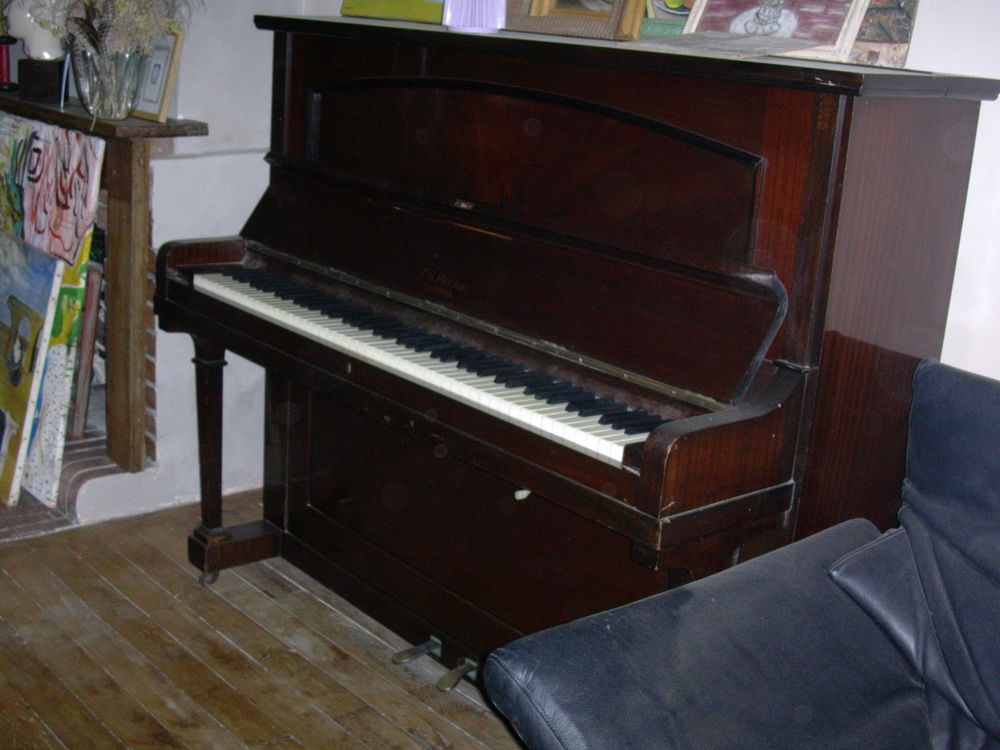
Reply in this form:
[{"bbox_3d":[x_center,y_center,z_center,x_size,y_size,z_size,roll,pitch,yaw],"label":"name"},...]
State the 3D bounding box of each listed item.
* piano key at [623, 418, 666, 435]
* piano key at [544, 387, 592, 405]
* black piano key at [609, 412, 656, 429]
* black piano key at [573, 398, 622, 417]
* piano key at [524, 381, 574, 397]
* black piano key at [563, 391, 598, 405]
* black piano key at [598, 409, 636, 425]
[{"bbox_3d":[0.215,0.072,1.843,0.093,0.012,0.011,-8,20,-40],"label":"piano key"},{"bbox_3d":[0.109,0.032,1.962,0.093,0.012,0.011,-8,20,-40],"label":"piano key"},{"bbox_3d":[0.198,0.066,1.862,0.093,0.012,0.011,-8,20,-40],"label":"black piano key"},{"bbox_3d":[0.154,0.049,1.912,0.093,0.012,0.011,-8,20,-40],"label":"black piano key"},{"bbox_3d":[0.075,0.018,2.001,0.093,0.012,0.011,-8,20,-40],"label":"piano key"},{"bbox_3d":[0.136,0.042,1.932,0.093,0.012,0.011,-8,20,-40],"label":"black piano key"},{"bbox_3d":[0.180,0.059,1.882,0.093,0.012,0.011,-8,20,-40],"label":"black piano key"}]

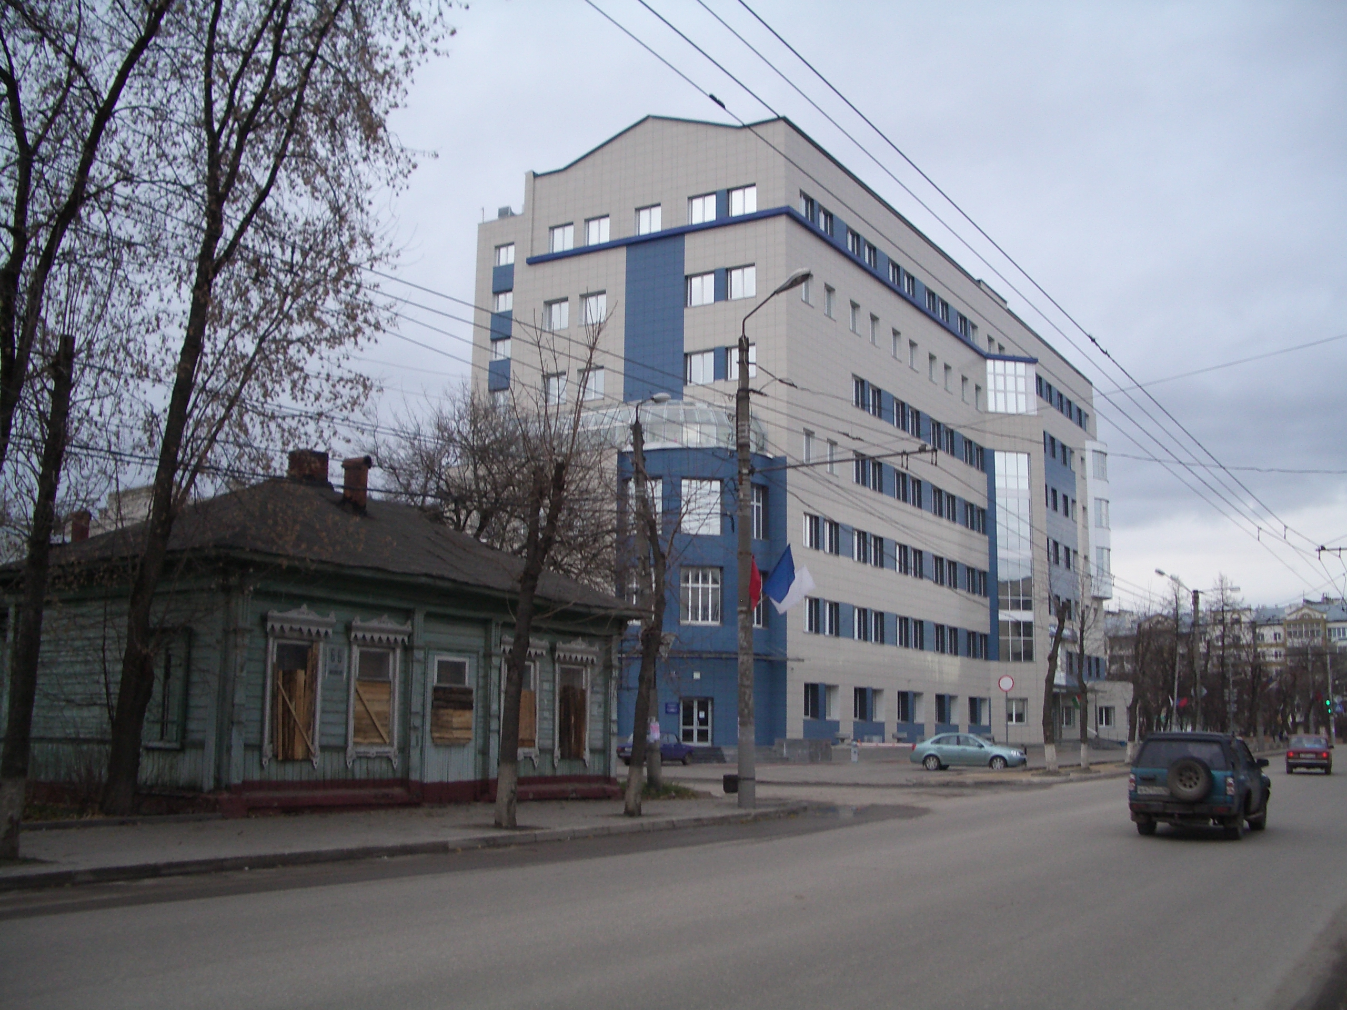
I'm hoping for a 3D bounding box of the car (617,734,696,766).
[{"bbox_3d":[-0.659,10.351,57.930,1.620,1.440,4.130,-5,-11,32],"label":"car"}]

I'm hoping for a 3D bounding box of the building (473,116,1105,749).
[{"bbox_3d":[12.649,0.297,95.936,23.000,33.600,67.200,-5,-11,30],"label":"building"}]

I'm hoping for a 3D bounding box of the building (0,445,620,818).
[{"bbox_3d":[-7.885,2.599,29.840,9.600,7.500,13.400,-5,-11,30],"label":"building"}]

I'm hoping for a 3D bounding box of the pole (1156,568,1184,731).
[{"bbox_3d":[23.523,7.439,64.376,1.500,9.200,0.400,-3,-10,22],"label":"pole"}]

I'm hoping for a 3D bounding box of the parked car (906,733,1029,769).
[{"bbox_3d":[12.208,10.147,56.085,4.600,1.450,1.770,-3,-10,24],"label":"parked car"}]

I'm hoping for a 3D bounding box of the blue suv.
[{"bbox_3d":[9.724,5.100,25.080,1.770,1.820,4.450,-5,-11,31],"label":"blue suv"}]

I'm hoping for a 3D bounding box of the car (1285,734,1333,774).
[{"bbox_3d":[24.813,9.719,53.137,1.630,1.440,4.130,-4,-10,29],"label":"car"}]

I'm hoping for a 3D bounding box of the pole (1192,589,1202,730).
[{"bbox_3d":[27.773,9.024,72.133,0.320,8.900,0.320,-5,-11,30],"label":"pole"}]

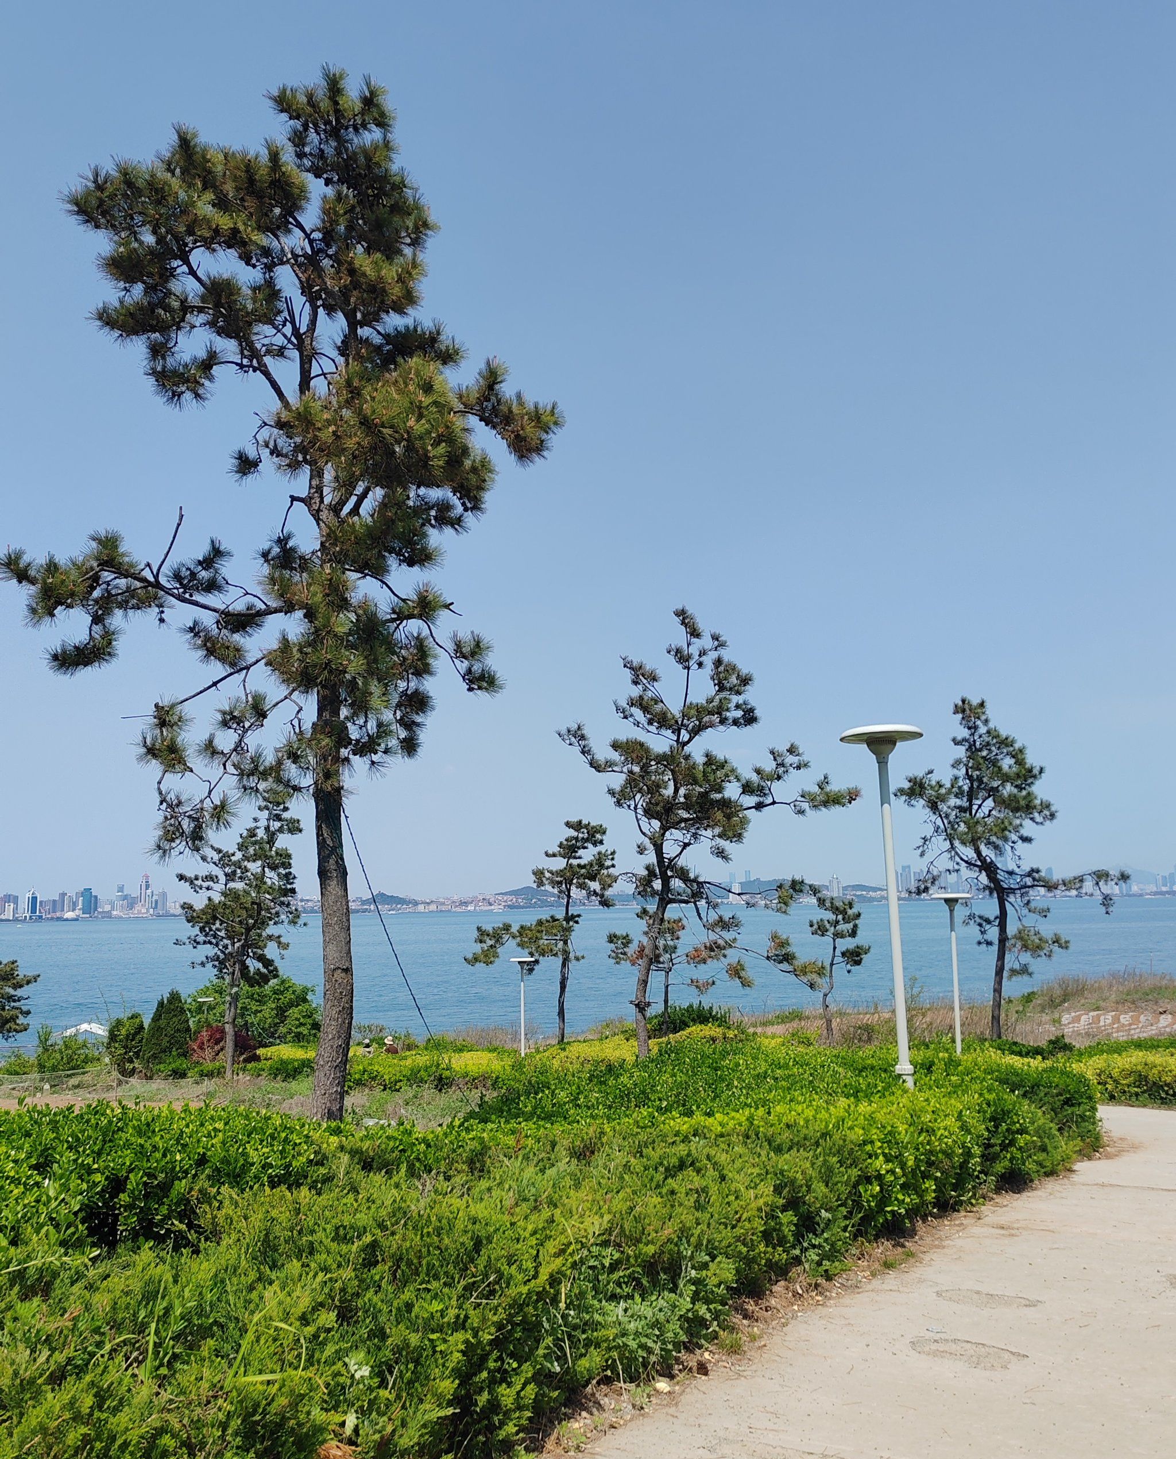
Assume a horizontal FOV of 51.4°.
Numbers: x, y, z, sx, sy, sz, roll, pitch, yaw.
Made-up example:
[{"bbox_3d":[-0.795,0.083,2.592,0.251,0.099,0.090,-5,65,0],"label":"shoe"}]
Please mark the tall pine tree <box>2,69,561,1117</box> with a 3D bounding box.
[{"bbox_3d":[-2.816,-1.505,11.243,4.960,9.890,4.800,1,-8,-14],"label":"tall pine tree"}]

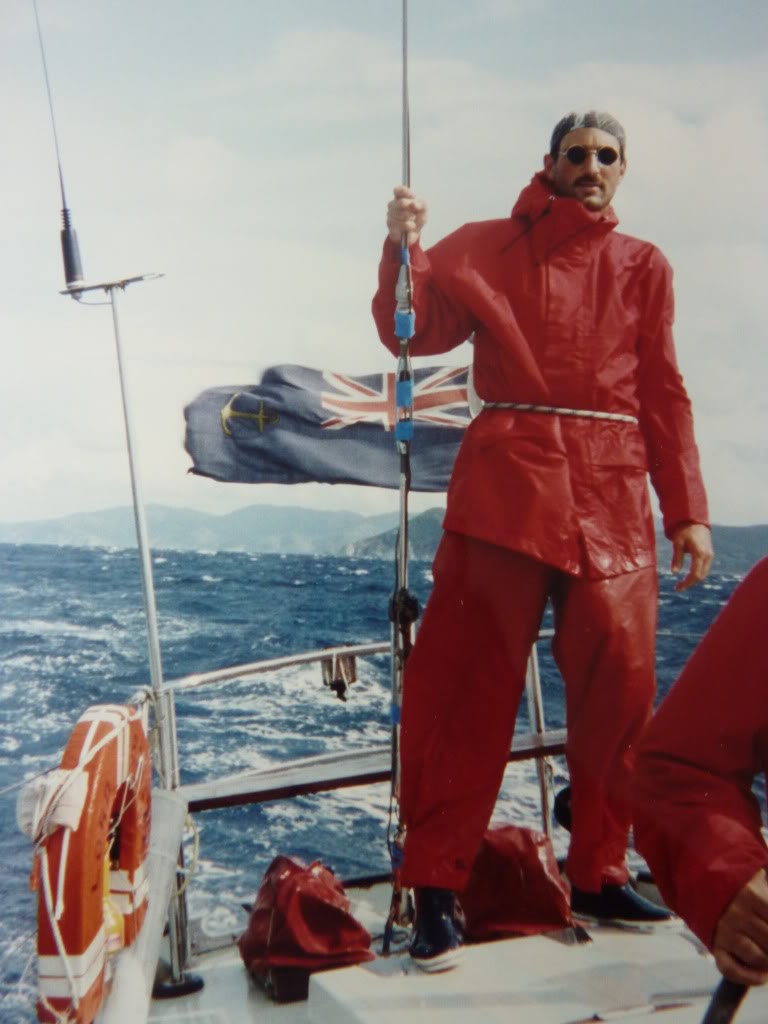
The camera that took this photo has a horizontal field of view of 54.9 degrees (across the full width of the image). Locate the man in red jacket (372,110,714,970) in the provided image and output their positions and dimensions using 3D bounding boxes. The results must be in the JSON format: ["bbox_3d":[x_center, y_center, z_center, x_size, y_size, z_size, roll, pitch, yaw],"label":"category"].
[{"bbox_3d":[0.342,0.022,1.575,0.710,1.810,0.500,2,-3,7],"label":"man in red jacket"}]

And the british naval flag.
[{"bbox_3d":[-0.158,-0.250,2.170,0.880,0.400,0.200,2,-3,-5],"label":"british naval flag"}]

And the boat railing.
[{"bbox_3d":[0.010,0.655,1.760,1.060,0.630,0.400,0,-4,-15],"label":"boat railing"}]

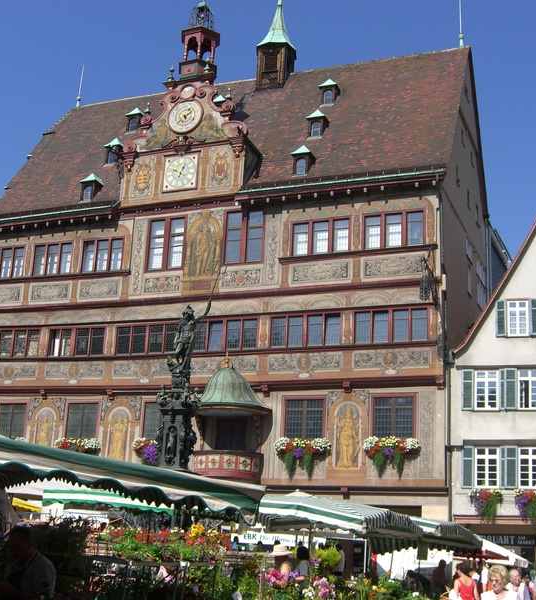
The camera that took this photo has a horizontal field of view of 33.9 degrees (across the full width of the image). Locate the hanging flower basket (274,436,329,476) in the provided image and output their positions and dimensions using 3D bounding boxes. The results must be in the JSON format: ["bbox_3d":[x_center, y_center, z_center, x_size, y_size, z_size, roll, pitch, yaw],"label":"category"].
[{"bbox_3d":[1.441,6.519,36.630,2.203,1.568,0.600,-4,-17,22],"label":"hanging flower basket"}]

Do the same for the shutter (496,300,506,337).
[{"bbox_3d":[8.924,0.705,33.567,0.340,1.389,0.070,-3,-17,21],"label":"shutter"}]

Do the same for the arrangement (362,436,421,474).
[{"bbox_3d":[4.642,5.864,33.010,2.173,1.454,0.550,-4,-18,23],"label":"arrangement"}]

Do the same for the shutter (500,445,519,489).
[{"bbox_3d":[8.643,5.976,31.428,0.630,1.557,0.080,-4,-18,24],"label":"shutter"}]

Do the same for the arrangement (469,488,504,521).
[{"bbox_3d":[7.886,7.381,31.707,1.190,1.062,0.500,-3,-17,21],"label":"arrangement"}]

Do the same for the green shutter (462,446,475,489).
[{"bbox_3d":[7.309,6.097,32.015,0.450,1.531,0.080,-4,-18,24],"label":"green shutter"}]

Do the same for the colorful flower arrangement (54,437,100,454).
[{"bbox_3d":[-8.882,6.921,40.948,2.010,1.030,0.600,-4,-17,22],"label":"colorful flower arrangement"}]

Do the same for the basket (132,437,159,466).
[{"bbox_3d":[-4.723,6.389,37.037,2.214,1.339,0.550,-4,-18,23],"label":"basket"}]

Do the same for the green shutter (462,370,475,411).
[{"bbox_3d":[7.480,3.372,32.797,0.446,1.550,0.080,-4,-18,24],"label":"green shutter"}]

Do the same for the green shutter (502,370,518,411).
[{"bbox_3d":[8.883,3.278,32.170,0.572,1.557,0.080,-4,-18,24],"label":"green shutter"}]

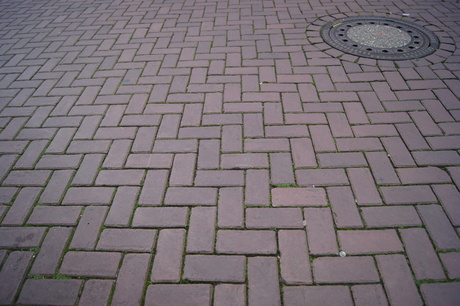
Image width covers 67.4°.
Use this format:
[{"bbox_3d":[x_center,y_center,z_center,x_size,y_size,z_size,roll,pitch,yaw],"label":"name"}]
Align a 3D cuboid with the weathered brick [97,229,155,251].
[{"bbox_3d":[-0.350,0.322,1.202,0.197,0.065,0.096,0,40,3],"label":"weathered brick"}]

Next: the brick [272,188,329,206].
[{"bbox_3d":[0.265,0.188,1.331,0.200,0.060,0.097,0,41,4],"label":"brick"}]

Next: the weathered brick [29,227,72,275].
[{"bbox_3d":[-0.593,0.353,1.179,0.096,0.065,0.197,0,40,3],"label":"weathered brick"}]

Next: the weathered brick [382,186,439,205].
[{"bbox_3d":[0.673,0.181,1.323,0.198,0.065,0.096,-1,41,1],"label":"weathered brick"}]

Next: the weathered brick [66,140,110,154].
[{"bbox_3d":[-0.642,-0.006,1.604,0.200,0.060,0.097,-1,41,2],"label":"weathered brick"}]

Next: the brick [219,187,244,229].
[{"bbox_3d":[0.007,0.224,1.303,0.097,0.060,0.200,-1,41,2],"label":"brick"}]

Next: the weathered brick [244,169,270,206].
[{"bbox_3d":[0.111,0.157,1.374,0.097,0.060,0.200,0,41,2],"label":"weathered brick"}]

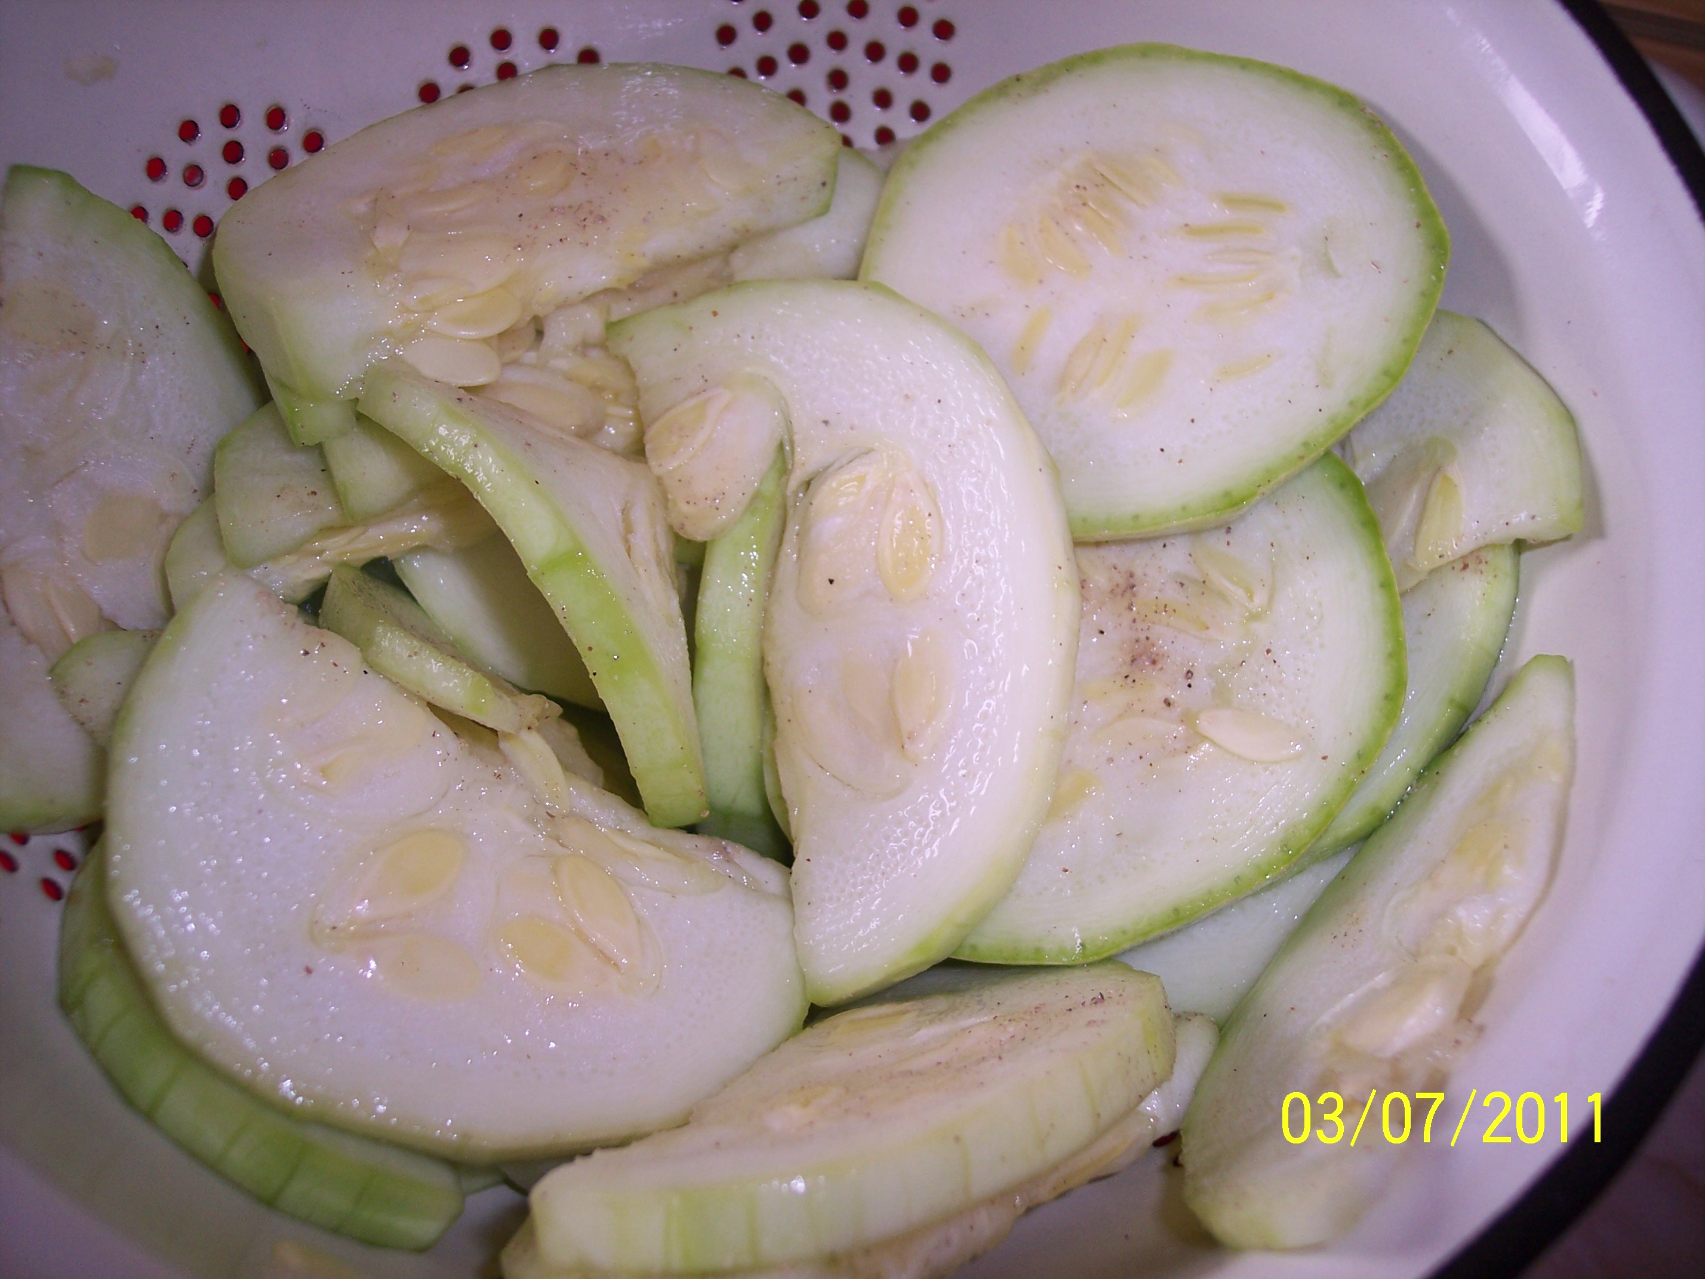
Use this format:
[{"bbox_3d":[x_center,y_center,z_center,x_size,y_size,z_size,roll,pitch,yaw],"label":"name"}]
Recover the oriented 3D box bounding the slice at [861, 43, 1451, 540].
[{"bbox_3d":[0.044,-0.051,0.289,0.090,0.008,0.078,-12,73,11],"label":"slice"}]

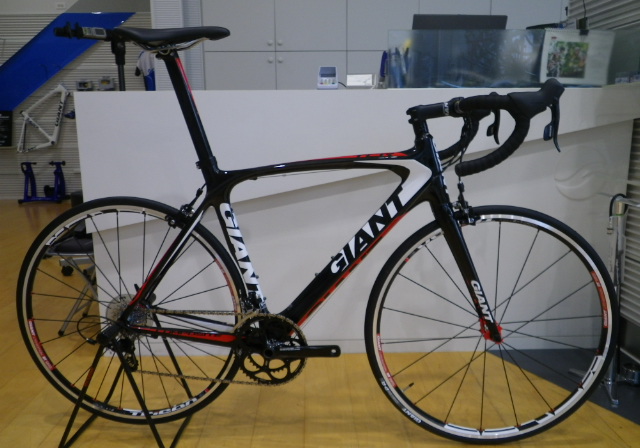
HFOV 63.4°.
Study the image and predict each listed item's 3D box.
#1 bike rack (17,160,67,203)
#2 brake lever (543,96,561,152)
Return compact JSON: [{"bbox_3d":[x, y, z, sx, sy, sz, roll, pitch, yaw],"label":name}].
[{"bbox_3d":[-3.288,-0.508,6.197,0.500,0.460,0.440,-2,11,-9],"label":"bike rack"},{"bbox_3d":[0.469,-0.201,1.048,0.034,0.118,0.028,0,11,4],"label":"brake lever"}]

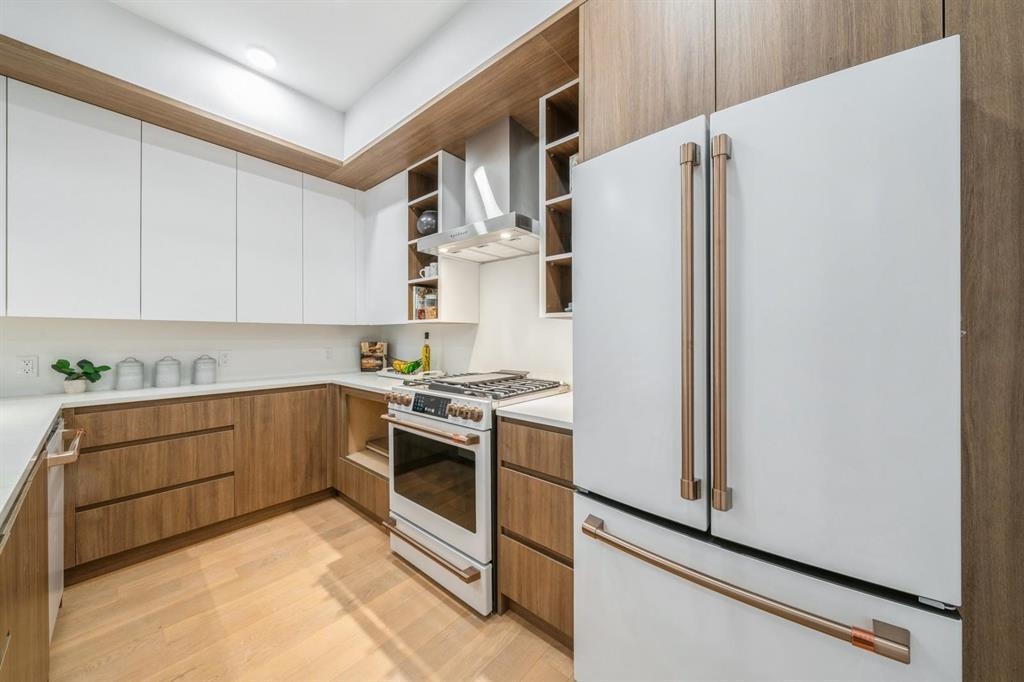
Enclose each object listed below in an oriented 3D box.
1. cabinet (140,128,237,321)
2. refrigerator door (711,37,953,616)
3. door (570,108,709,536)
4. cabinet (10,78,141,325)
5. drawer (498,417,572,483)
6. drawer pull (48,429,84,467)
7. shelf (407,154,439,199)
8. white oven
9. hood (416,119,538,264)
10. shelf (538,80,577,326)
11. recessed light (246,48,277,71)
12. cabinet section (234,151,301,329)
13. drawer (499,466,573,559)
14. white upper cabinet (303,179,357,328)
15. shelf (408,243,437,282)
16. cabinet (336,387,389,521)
[{"bbox_3d":[-2.072,-0.679,2.186,0.347,1.116,0.423,0,0,40],"label":"cabinet"},{"bbox_3d":[0.699,-0.036,0.782,0.413,1.110,0.125,0,0,39],"label":"refrigerator door"},{"bbox_3d":[0.358,-0.050,1.034,0.412,1.101,0.135,0,0,40],"label":"door"},{"bbox_3d":[-2.344,-0.678,1.862,0.347,1.116,0.423,0,0,40],"label":"cabinet"},{"bbox_3d":[0.263,0.440,1.568,0.379,0.170,0.522,0,0,40],"label":"drawer"},{"bbox_3d":[-1.742,0.408,1.337,0.506,0.037,0.065,0,0,40],"label":"drawer pull"},{"bbox_3d":[-0.493,-1.082,2.431,0.360,0.275,0.328,0,0,39],"label":"shelf"},{"bbox_3d":[-0.183,0.745,1.929,0.768,0.930,0.700,0,0,39],"label":"white oven"},{"bbox_3d":[-0.109,-0.871,1.999,0.746,0.692,0.515,0,0,39],"label":"hood"},{"bbox_3d":[0.386,-0.663,1.717,0.367,1.095,0.328,0,0,39],"label":"shelf"},{"bbox_3d":[-1.405,-1.573,1.906,0.150,0.030,0.150,0,0,39],"label":"recessed light"},{"bbox_3d":[-1.753,-0.663,2.415,0.340,1.090,0.380,0,0,39],"label":"cabinet section"},{"bbox_3d":[0.260,0.687,1.582,0.375,0.275,0.520,0,0,39],"label":"drawer"},{"bbox_3d":[-1.556,-0.681,2.799,0.347,1.116,0.398,0,0,40],"label":"white upper cabinet"},{"bbox_3d":[-0.508,-0.568,2.497,0.360,0.284,0.339,0,0,40],"label":"shelf"},{"bbox_3d":[-0.792,0.719,2.519,0.852,0.767,0.610,0,0,40],"label":"cabinet"}]

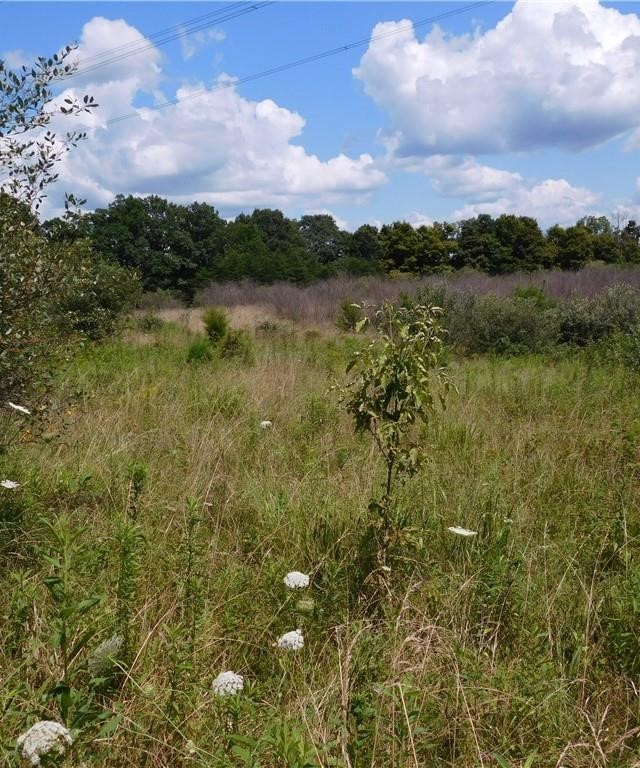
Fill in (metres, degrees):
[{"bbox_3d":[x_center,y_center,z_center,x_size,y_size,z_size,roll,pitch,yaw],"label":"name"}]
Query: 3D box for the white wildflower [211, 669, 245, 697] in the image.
[{"bbox_3d":[-0.229,0.742,2.200,0.080,0.043,0.076,0,7,0],"label":"white wildflower"}]

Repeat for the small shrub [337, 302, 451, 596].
[{"bbox_3d":[0.332,0.297,3.900,0.501,1.340,0.476,0,7,0],"label":"small shrub"}]

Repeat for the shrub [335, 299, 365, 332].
[{"bbox_3d":[0.731,-1.686,22.000,0.744,0.900,0.744,0,7,0],"label":"shrub"}]

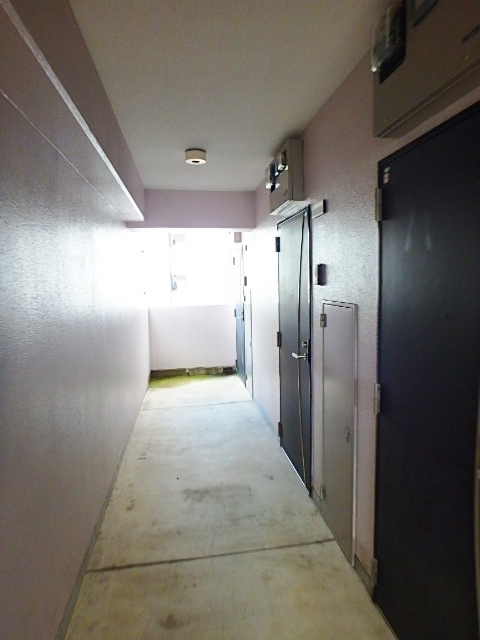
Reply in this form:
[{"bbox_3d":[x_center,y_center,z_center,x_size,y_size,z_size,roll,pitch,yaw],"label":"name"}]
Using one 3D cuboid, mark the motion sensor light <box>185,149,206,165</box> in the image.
[{"bbox_3d":[-0.331,-1.228,2.919,0.158,0.075,0.158,-2,6,-8],"label":"motion sensor light"}]

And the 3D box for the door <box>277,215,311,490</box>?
[{"bbox_3d":[0.416,0.196,3.026,0.055,1.958,0.818,-2,6,-8],"label":"door"}]

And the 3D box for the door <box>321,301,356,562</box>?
[{"bbox_3d":[0.550,0.582,2.192,0.050,1.350,0.458,-2,6,-8],"label":"door"}]

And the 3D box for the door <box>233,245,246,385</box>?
[{"bbox_3d":[-0.002,-0.073,5.806,0.055,1.958,0.855,-2,6,-8],"label":"door"}]

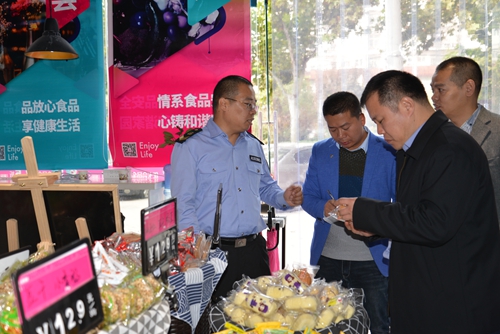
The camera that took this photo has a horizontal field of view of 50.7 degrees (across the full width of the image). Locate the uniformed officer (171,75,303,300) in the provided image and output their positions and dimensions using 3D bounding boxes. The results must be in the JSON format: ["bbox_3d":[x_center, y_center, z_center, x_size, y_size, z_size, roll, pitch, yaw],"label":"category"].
[{"bbox_3d":[-0.060,0.470,2.220,0.560,1.720,0.440,-2,2,-34],"label":"uniformed officer"}]

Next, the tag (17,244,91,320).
[{"bbox_3d":[-0.300,0.178,0.844,0.011,0.064,0.200,-8,4,13],"label":"tag"}]

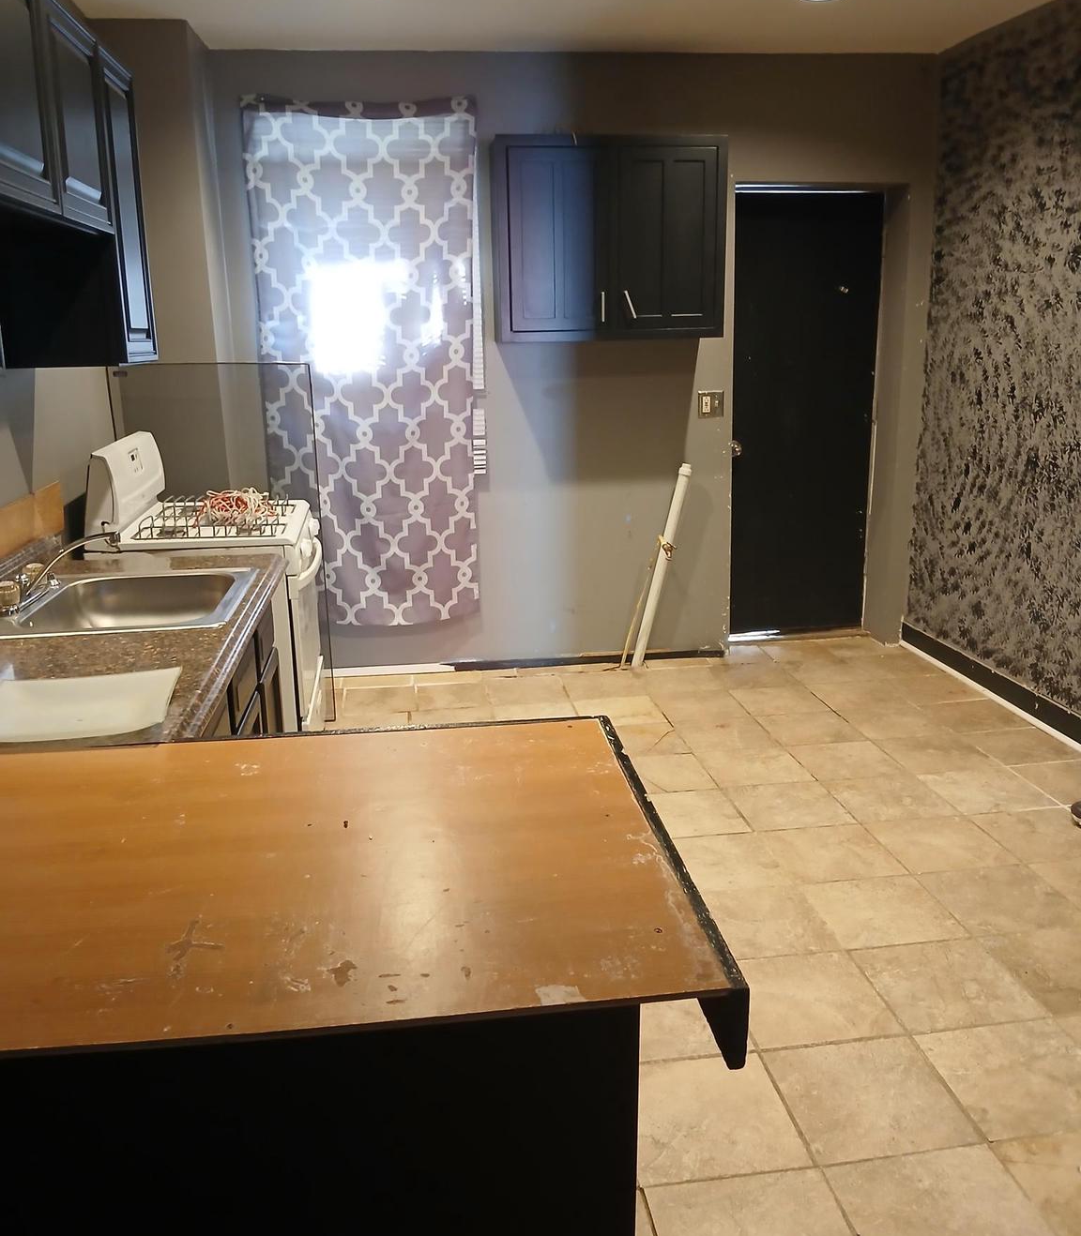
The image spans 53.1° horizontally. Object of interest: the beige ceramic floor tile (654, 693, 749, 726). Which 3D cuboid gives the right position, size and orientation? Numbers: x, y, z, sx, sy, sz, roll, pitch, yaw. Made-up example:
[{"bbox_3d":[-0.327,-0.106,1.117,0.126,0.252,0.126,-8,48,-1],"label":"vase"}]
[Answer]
[{"bbox_3d":[0.659,0.363,4.405,0.326,0.010,0.326,-3,15,-7],"label":"beige ceramic floor tile"}]

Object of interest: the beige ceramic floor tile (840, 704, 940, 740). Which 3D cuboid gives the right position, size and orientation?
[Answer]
[{"bbox_3d":[1.365,0.407,4.167,0.326,0.010,0.326,-3,15,-7],"label":"beige ceramic floor tile"}]

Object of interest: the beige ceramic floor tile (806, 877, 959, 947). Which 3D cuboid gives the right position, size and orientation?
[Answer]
[{"bbox_3d":[0.889,0.769,2.825,0.328,0.010,0.326,-3,15,-7],"label":"beige ceramic floor tile"}]

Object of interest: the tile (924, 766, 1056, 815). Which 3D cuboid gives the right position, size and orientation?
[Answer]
[{"bbox_3d":[1.456,0.568,3.538,0.326,0.010,0.326,-3,15,-7],"label":"tile"}]

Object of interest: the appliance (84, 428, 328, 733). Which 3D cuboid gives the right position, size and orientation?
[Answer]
[{"bbox_3d":[-1.010,0.015,3.485,0.640,1.160,0.755,-3,15,-8],"label":"appliance"}]

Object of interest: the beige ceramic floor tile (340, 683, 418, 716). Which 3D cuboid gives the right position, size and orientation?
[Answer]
[{"bbox_3d":[-0.677,0.350,4.572,0.308,0.010,0.326,-3,15,-7],"label":"beige ceramic floor tile"}]

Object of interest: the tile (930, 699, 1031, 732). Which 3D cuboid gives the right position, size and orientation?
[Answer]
[{"bbox_3d":[1.697,0.385,4.216,0.328,0.010,0.326,-3,15,-7],"label":"tile"}]

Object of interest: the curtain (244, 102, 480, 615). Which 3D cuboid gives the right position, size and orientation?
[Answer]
[{"bbox_3d":[-0.701,-1.009,4.531,0.907,2.150,0.060,-3,15,-7],"label":"curtain"}]

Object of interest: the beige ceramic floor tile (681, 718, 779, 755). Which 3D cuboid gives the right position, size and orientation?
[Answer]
[{"bbox_3d":[0.695,0.442,4.040,0.330,0.010,0.320,-3,15,-8],"label":"beige ceramic floor tile"}]

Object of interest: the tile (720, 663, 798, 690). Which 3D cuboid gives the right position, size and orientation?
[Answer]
[{"bbox_3d":[0.931,0.259,4.719,0.320,0.010,0.330,-3,15,-8],"label":"tile"}]

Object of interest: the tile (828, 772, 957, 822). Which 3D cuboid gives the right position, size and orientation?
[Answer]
[{"bbox_3d":[1.122,0.583,3.477,0.333,0.010,0.330,-3,15,-8],"label":"tile"}]

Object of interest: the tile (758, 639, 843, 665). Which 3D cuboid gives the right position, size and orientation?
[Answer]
[{"bbox_3d":[1.214,0.164,5.061,0.325,0.010,0.290,-3,15,-8],"label":"tile"}]

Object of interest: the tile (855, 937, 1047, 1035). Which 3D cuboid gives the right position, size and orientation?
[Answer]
[{"bbox_3d":[0.928,0.844,2.499,0.330,0.010,0.327,-3,15,-8],"label":"tile"}]

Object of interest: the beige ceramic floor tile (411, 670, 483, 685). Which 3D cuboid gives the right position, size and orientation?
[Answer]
[{"bbox_3d":[-0.412,0.275,4.754,0.305,0.010,0.155,-3,15,-8],"label":"beige ceramic floor tile"}]

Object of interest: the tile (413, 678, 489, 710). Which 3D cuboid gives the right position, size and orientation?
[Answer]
[{"bbox_3d":[-0.373,0.337,4.599,0.308,0.010,0.326,-3,15,-7],"label":"tile"}]

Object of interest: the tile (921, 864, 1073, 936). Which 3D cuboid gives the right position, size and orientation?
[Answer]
[{"bbox_3d":[1.220,0.749,2.868,0.328,0.010,0.326,-3,15,-7],"label":"tile"}]

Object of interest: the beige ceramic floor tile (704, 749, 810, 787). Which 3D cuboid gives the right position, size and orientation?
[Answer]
[{"bbox_3d":[0.752,0.525,3.772,0.328,0.010,0.326,-3,15,-7],"label":"beige ceramic floor tile"}]

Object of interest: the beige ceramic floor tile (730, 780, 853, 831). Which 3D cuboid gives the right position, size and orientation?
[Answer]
[{"bbox_3d":[0.792,0.605,3.453,0.326,0.010,0.326,-3,15,-7],"label":"beige ceramic floor tile"}]

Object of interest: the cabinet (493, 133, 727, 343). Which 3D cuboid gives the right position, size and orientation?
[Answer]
[{"bbox_3d":[0.272,-1.525,4.408,0.908,0.764,0.315,-3,15,-6],"label":"cabinet"}]

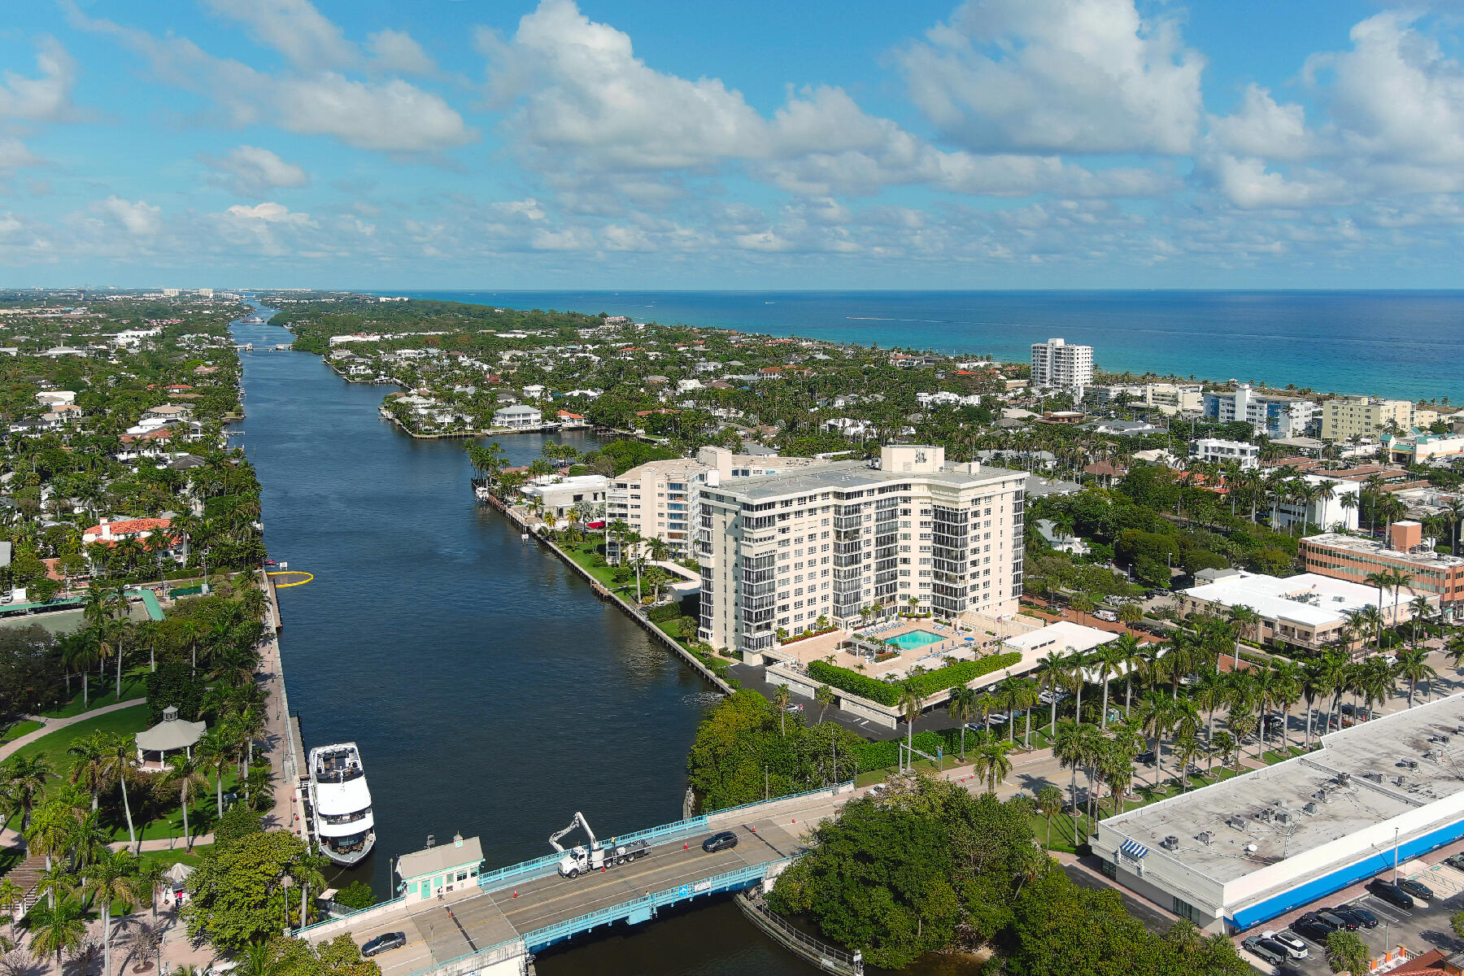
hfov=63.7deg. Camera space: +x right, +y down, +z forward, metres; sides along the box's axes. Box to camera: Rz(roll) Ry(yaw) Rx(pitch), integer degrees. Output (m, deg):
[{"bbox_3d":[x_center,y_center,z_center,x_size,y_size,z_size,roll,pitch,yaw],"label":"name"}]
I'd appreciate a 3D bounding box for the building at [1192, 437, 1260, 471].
[{"bbox_3d":[202.560,-12.860,484.470,10.000,10.700,28.500,-6,11,-30],"label":"building"}]

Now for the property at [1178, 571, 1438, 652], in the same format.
[{"bbox_3d":[126.610,26.500,263.120,45.310,8.200,35.200,-6,12,-32],"label":"property"}]

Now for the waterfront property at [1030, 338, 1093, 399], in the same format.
[{"bbox_3d":[218.337,-79.168,775.479,17.000,38.500,38.500,-6,11,-30],"label":"waterfront property"}]

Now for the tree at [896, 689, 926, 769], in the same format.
[{"bbox_3d":[28.172,37.856,185.941,5.100,14.200,5.100,0,10,0],"label":"tree"}]

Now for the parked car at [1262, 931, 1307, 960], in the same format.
[{"bbox_3d":[63.230,51.950,134.870,1.980,1.780,4.800,-6,11,-30],"label":"parked car"}]

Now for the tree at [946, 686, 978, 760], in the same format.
[{"bbox_3d":[36.900,37.660,187.310,4.600,12.030,4.600,0,10,0],"label":"tree"}]

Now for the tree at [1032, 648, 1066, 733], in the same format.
[{"bbox_3d":[54.160,34.440,197.440,5.900,15.030,5.900,3,10,16],"label":"tree"}]

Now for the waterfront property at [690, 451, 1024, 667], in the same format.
[{"bbox_3d":[28.530,11.260,260.930,72.660,39.000,44.290,-6,11,-30],"label":"waterfront property"}]

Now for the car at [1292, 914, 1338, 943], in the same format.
[{"bbox_3d":[68.909,52.106,139.930,1.950,1.750,4.850,-6,11,-29],"label":"car"}]

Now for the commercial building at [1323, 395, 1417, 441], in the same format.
[{"bbox_3d":[305.503,-33.371,565.785,26.000,19.500,29.500,-6,11,-30],"label":"commercial building"}]

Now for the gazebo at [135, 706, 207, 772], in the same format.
[{"bbox_3d":[-89.690,39.020,189.200,10.500,8.700,10.500,-6,12,-31],"label":"gazebo"}]

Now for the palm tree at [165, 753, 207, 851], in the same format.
[{"bbox_3d":[-72.720,42.050,156.900,6.000,13.800,6.000,-5,11,-26],"label":"palm tree"}]

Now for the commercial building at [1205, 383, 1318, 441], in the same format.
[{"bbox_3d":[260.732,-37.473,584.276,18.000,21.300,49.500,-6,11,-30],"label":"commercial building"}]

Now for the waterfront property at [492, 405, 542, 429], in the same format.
[{"bbox_3d":[-114.850,-38.630,634.570,21.000,10.500,17.000,-5,11,-28],"label":"waterfront property"}]

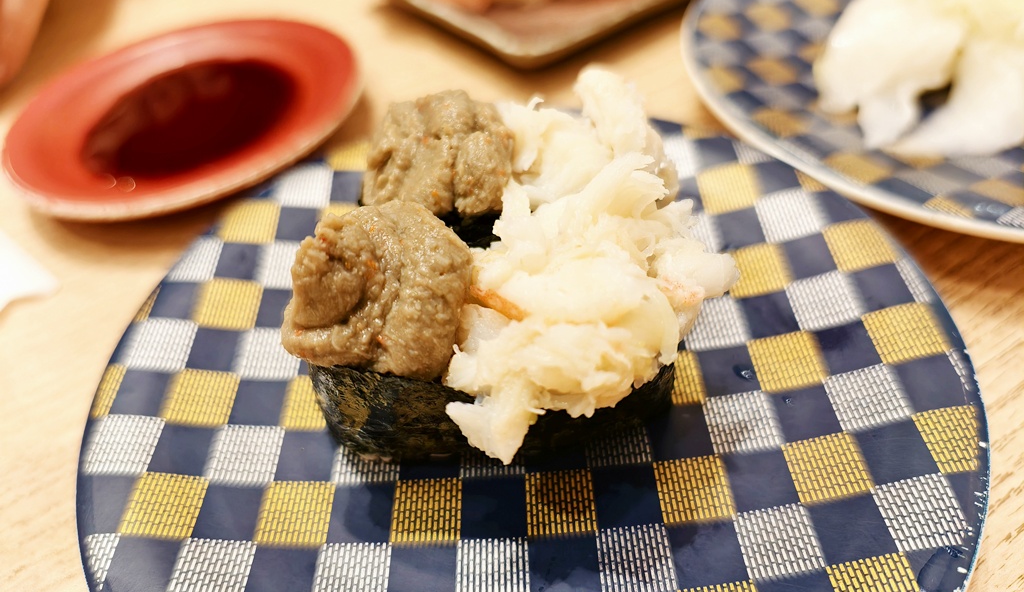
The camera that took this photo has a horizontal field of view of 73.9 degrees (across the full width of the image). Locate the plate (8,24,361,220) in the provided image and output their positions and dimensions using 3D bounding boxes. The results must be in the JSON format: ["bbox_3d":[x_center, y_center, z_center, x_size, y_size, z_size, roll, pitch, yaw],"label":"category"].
[{"bbox_3d":[-0.091,-0.050,0.200,0.097,0.018,0.097,-7,46,0],"label":"plate"}]

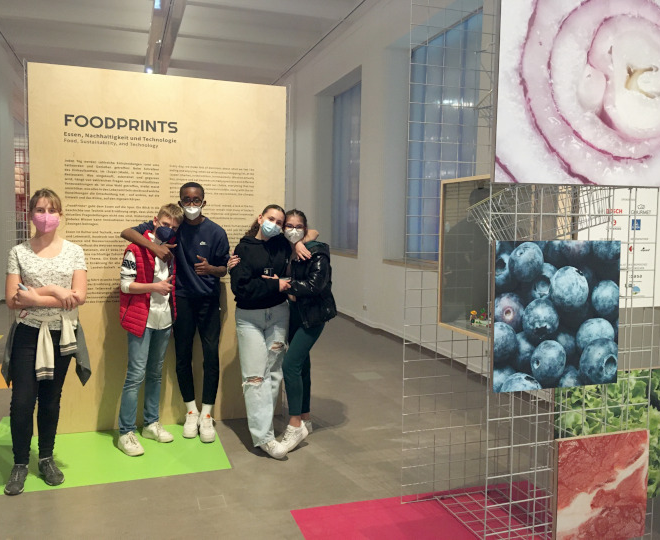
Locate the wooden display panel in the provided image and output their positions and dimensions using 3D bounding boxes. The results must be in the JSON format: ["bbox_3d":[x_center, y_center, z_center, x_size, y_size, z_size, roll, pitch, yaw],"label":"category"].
[{"bbox_3d":[-1.196,-0.121,4.399,1.765,2.525,0.050,-1,4,-19],"label":"wooden display panel"}]

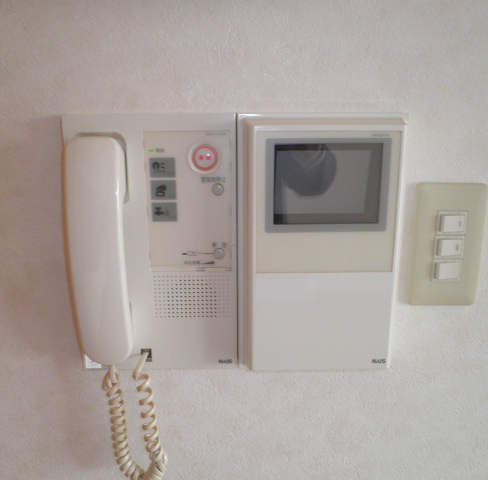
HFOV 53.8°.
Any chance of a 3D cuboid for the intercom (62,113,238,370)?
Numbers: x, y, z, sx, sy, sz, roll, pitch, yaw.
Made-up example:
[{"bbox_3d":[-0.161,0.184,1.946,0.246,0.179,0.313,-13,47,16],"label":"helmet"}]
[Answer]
[{"bbox_3d":[-0.080,0.010,0.432,0.150,0.241,0.058,0,13,-1],"label":"intercom"}]

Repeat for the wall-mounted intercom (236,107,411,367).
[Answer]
[{"bbox_3d":[0.071,0.010,0.444,0.152,0.245,0.042,0,13,-1],"label":"wall-mounted intercom"}]

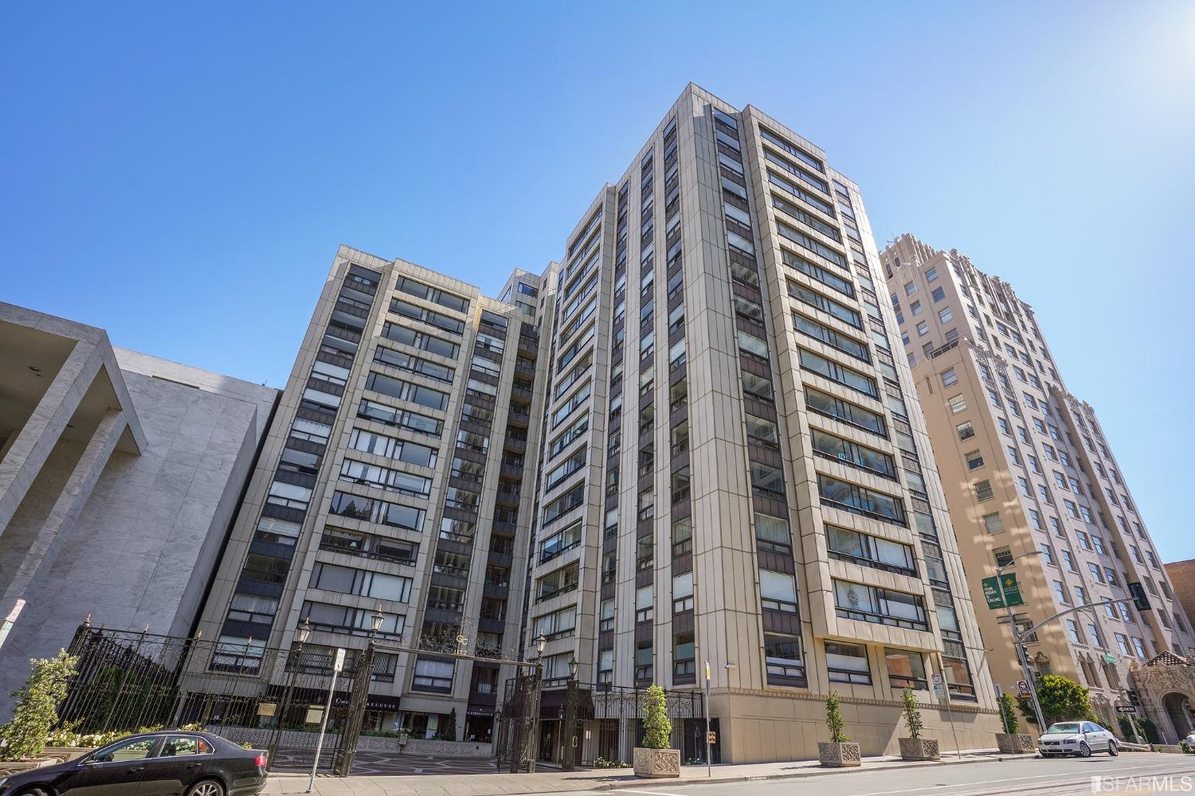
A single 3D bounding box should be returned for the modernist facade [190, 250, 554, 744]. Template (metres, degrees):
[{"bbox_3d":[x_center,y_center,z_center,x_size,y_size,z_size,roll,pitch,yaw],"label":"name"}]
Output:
[{"bbox_3d":[-21.292,10.020,55.890,20.800,39.400,23.000,18,-33,-24],"label":"modernist facade"}]

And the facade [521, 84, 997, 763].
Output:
[{"bbox_3d":[7.457,3.198,47.436,20.400,46.000,31.000,18,-33,-24],"label":"facade"}]

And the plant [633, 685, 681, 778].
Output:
[{"bbox_3d":[2.032,11.325,19.288,1.140,2.680,1.100,18,-33,-24],"label":"plant"}]

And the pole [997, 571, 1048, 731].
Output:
[{"bbox_3d":[22.969,13.843,30.435,0.300,8.850,0.300,18,-33,-24],"label":"pole"}]

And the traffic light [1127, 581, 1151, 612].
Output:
[{"bbox_3d":[26.071,9.519,27.051,0.360,1.240,0.520,18,-33,-24],"label":"traffic light"}]

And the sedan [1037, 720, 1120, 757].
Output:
[{"bbox_3d":[23.693,16.756,27.827,4.500,1.450,1.780,15,-32,-25],"label":"sedan"}]

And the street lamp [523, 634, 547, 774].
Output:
[{"bbox_3d":[-2.166,10.520,19.735,0.380,4.378,0.380,18,-33,-24],"label":"street lamp"}]

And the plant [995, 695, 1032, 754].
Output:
[{"bbox_3d":[19.993,15.809,27.561,1.130,2.573,1.100,18,-33,-24],"label":"plant"}]

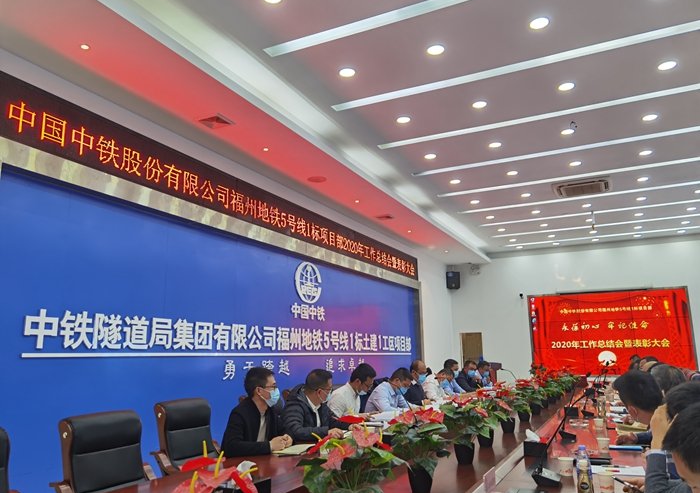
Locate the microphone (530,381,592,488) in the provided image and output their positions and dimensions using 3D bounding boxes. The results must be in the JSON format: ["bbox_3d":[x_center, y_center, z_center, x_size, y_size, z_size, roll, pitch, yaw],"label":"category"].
[{"bbox_3d":[0.945,0.832,2.426,0.260,0.410,0.130,-6,-13,26],"label":"microphone"}]

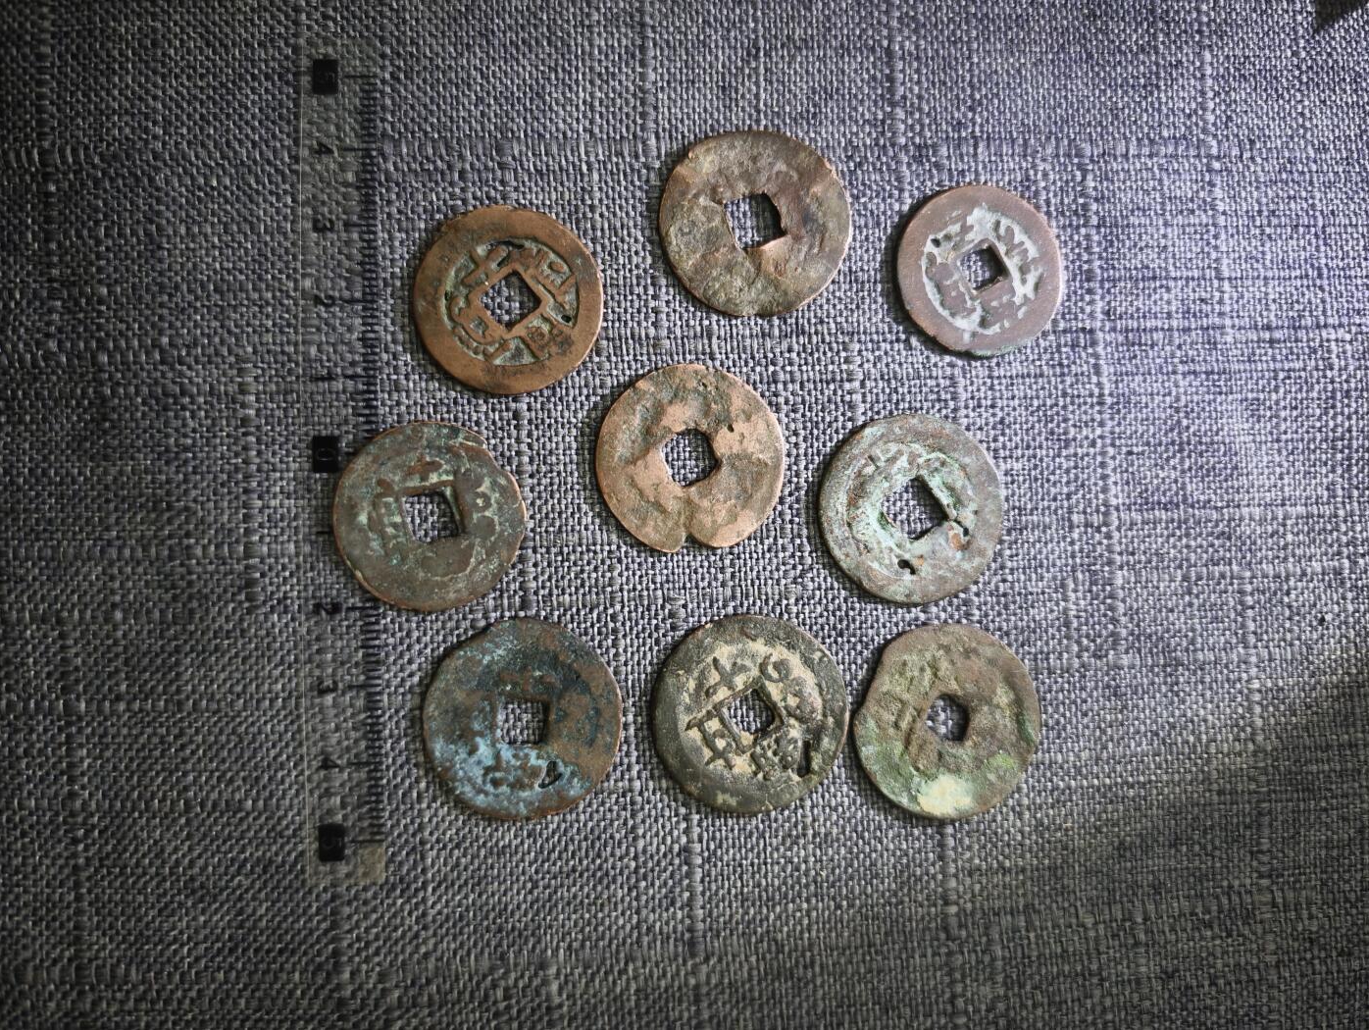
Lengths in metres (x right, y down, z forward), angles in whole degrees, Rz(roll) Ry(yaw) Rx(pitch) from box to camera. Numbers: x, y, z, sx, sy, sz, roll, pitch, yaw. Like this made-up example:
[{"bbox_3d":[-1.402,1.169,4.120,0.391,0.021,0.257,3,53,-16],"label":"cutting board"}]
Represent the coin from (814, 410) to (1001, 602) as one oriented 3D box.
[{"bbox_3d":[0.032,-0.001,0.126,0.027,0.002,0.027,0,88,-7],"label":"coin"}]

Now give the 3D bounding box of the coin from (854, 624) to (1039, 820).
[{"bbox_3d":[0.036,0.029,0.126,0.027,0.002,0.027,0,88,-7],"label":"coin"}]

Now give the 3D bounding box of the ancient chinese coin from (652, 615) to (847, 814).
[{"bbox_3d":[0.009,0.027,0.123,0.027,0.002,0.027,0,88,-7],"label":"ancient chinese coin"}]

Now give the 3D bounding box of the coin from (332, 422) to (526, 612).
[{"bbox_3d":[-0.033,0.000,0.119,0.025,0.002,0.025,0,88,-7],"label":"coin"}]

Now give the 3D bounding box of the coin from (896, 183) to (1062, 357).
[{"bbox_3d":[0.042,-0.035,0.129,0.025,0.002,0.025,0,88,-7],"label":"coin"}]

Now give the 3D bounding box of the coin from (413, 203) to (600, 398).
[{"bbox_3d":[-0.023,-0.029,0.121,0.025,0.002,0.025,0,88,-7],"label":"coin"}]

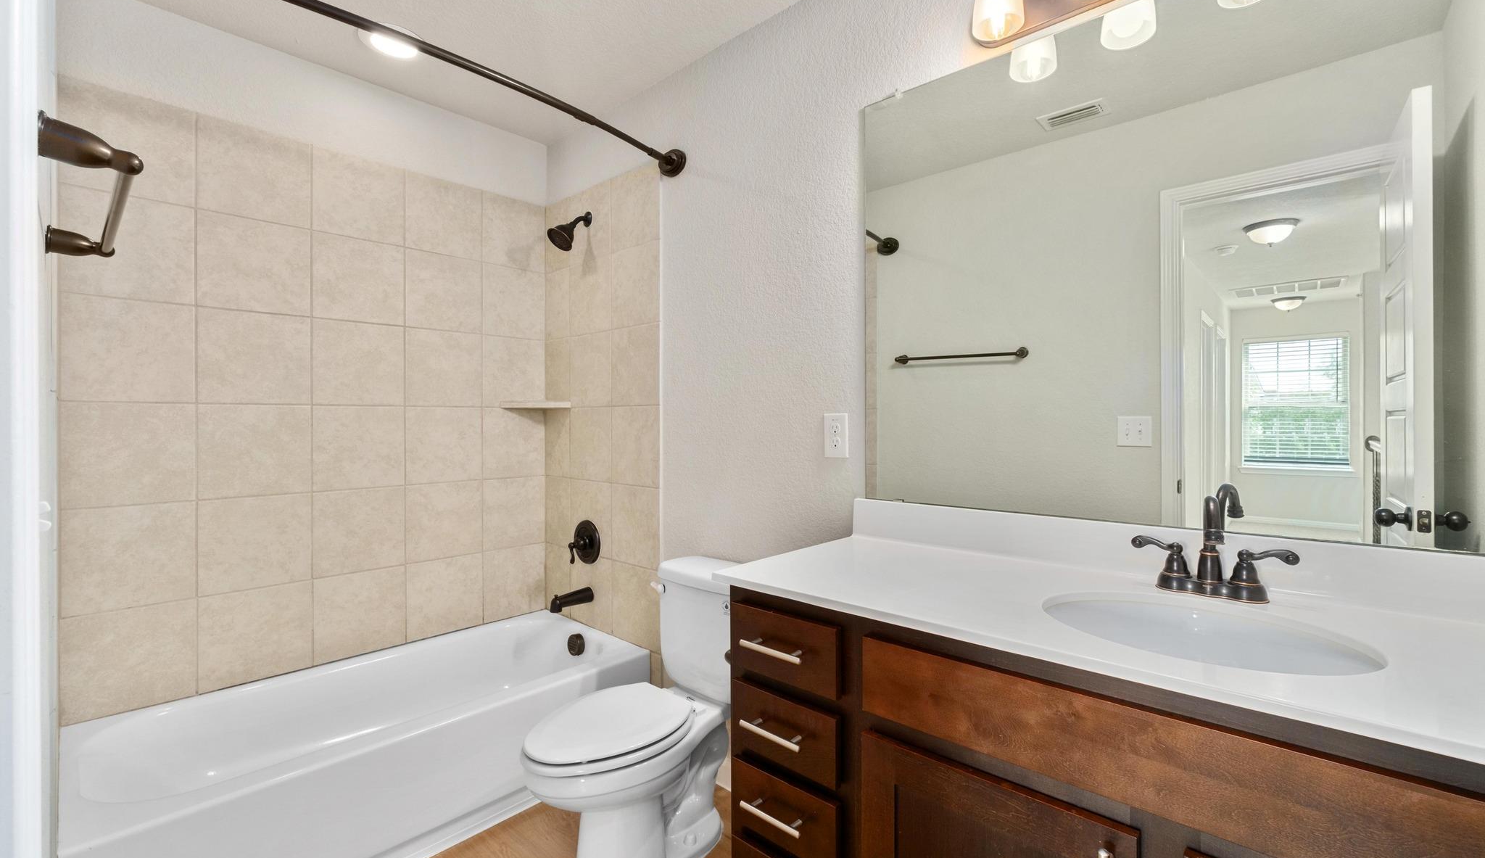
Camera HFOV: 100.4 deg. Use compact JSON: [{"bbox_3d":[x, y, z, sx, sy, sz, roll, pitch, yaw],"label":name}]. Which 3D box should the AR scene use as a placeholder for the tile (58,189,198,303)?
[{"bbox_3d":[-1.806,-0.536,1.826,0.009,0.299,0.287,0,1,43],"label":"tile"}]

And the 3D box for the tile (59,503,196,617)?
[{"bbox_3d":[-1.806,0.376,1.834,0.009,0.302,0.287,0,1,43],"label":"tile"}]

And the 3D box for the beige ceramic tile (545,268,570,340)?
[{"bbox_3d":[-0.818,-0.543,2.757,0.200,0.302,0.010,0,0,43],"label":"beige ceramic tile"}]

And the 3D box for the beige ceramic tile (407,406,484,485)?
[{"bbox_3d":[-1.201,0.068,2.504,0.010,0.302,0.299,0,0,43],"label":"beige ceramic tile"}]

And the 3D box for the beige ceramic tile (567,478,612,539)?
[{"bbox_3d":[-0.628,0.371,2.584,0.297,0.301,0.012,0,1,43],"label":"beige ceramic tile"}]

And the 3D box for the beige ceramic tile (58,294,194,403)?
[{"bbox_3d":[-1.818,-0.234,1.843,0.010,0.302,0.287,0,0,43],"label":"beige ceramic tile"}]

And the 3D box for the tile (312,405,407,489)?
[{"bbox_3d":[-1.406,0.068,2.281,0.012,0.301,0.299,0,1,43],"label":"tile"}]

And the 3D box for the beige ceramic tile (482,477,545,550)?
[{"bbox_3d":[-0.998,0.372,2.722,0.010,0.302,0.289,0,0,43],"label":"beige ceramic tile"}]

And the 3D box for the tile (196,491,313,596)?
[{"bbox_3d":[-1.628,0.380,2.082,0.010,0.306,0.303,0,1,43],"label":"tile"}]

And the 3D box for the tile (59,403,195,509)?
[{"bbox_3d":[-1.831,0.073,1.860,0.010,0.306,0.288,0,1,43],"label":"tile"}]

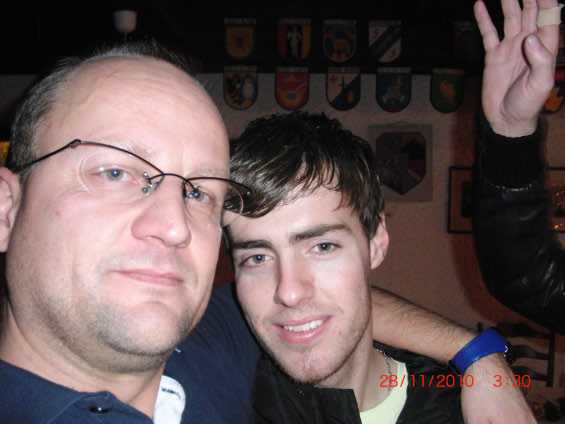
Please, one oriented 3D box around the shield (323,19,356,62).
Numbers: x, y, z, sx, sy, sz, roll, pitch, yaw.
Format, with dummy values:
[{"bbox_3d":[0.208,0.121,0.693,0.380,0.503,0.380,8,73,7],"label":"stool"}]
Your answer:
[{"bbox_3d":[0.320,-0.940,3.330,0.188,0.242,0.020,0,2,0],"label":"shield"}]

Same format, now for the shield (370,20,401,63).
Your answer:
[{"bbox_3d":[0.570,-0.938,3.330,0.188,0.242,0.020,0,2,0],"label":"shield"}]

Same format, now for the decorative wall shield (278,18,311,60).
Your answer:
[{"bbox_3d":[0.069,-0.948,3.330,0.188,0.242,0.020,0,2,0],"label":"decorative wall shield"}]

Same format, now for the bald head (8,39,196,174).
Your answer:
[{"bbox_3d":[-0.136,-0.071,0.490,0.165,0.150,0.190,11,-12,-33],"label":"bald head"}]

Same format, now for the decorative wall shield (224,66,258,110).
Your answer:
[{"bbox_3d":[-0.226,-0.676,3.300,0.188,0.242,0.020,0,2,0],"label":"decorative wall shield"}]

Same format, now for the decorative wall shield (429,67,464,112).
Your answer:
[{"bbox_3d":[0.897,-0.658,3.270,0.188,0.242,0.020,0,2,0],"label":"decorative wall shield"}]

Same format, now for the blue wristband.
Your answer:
[{"bbox_3d":[0.230,0.166,0.710,0.066,0.028,0.055,-37,-25,0],"label":"blue wristband"}]

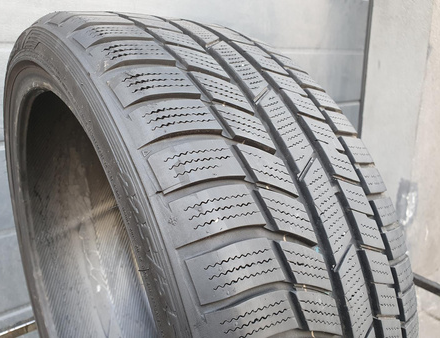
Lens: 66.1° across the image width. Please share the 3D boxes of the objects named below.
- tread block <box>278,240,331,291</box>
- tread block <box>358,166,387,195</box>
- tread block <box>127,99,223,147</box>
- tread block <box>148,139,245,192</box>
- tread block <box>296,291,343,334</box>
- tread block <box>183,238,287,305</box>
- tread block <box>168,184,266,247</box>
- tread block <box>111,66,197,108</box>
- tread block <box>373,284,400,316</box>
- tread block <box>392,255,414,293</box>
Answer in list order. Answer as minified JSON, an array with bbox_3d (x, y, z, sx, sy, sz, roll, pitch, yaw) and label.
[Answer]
[{"bbox_3d":[0.050,0.058,0.204,0.045,0.023,0.008,20,-24,-26],"label":"tread block"},{"bbox_3d":[0.127,0.010,0.286,0.009,0.023,0.051,-29,-17,38],"label":"tread block"},{"bbox_3d":[-0.030,-0.028,0.207,0.054,0.009,0.032,-19,66,-26],"label":"tread block"},{"bbox_3d":[-0.013,0.000,0.197,0.051,0.029,0.009,-18,-18,-26],"label":"tread block"},{"bbox_3d":[0.057,0.085,0.202,0.045,0.020,0.008,22,-20,-27],"label":"tread block"},{"bbox_3d":[0.008,0.056,0.184,0.052,0.030,0.009,-15,-9,-25],"label":"tread block"},{"bbox_3d":[-0.002,0.025,0.190,0.054,0.027,0.009,-10,-16,-24],"label":"tread block"},{"bbox_3d":[-0.043,-0.052,0.219,0.052,0.009,0.034,-21,61,-27],"label":"tread block"},{"bbox_3d":[0.119,0.096,0.248,0.046,0.021,0.008,20,-19,-38],"label":"tread block"},{"bbox_3d":[0.149,0.085,0.280,0.009,0.023,0.054,-11,-6,39],"label":"tread block"}]

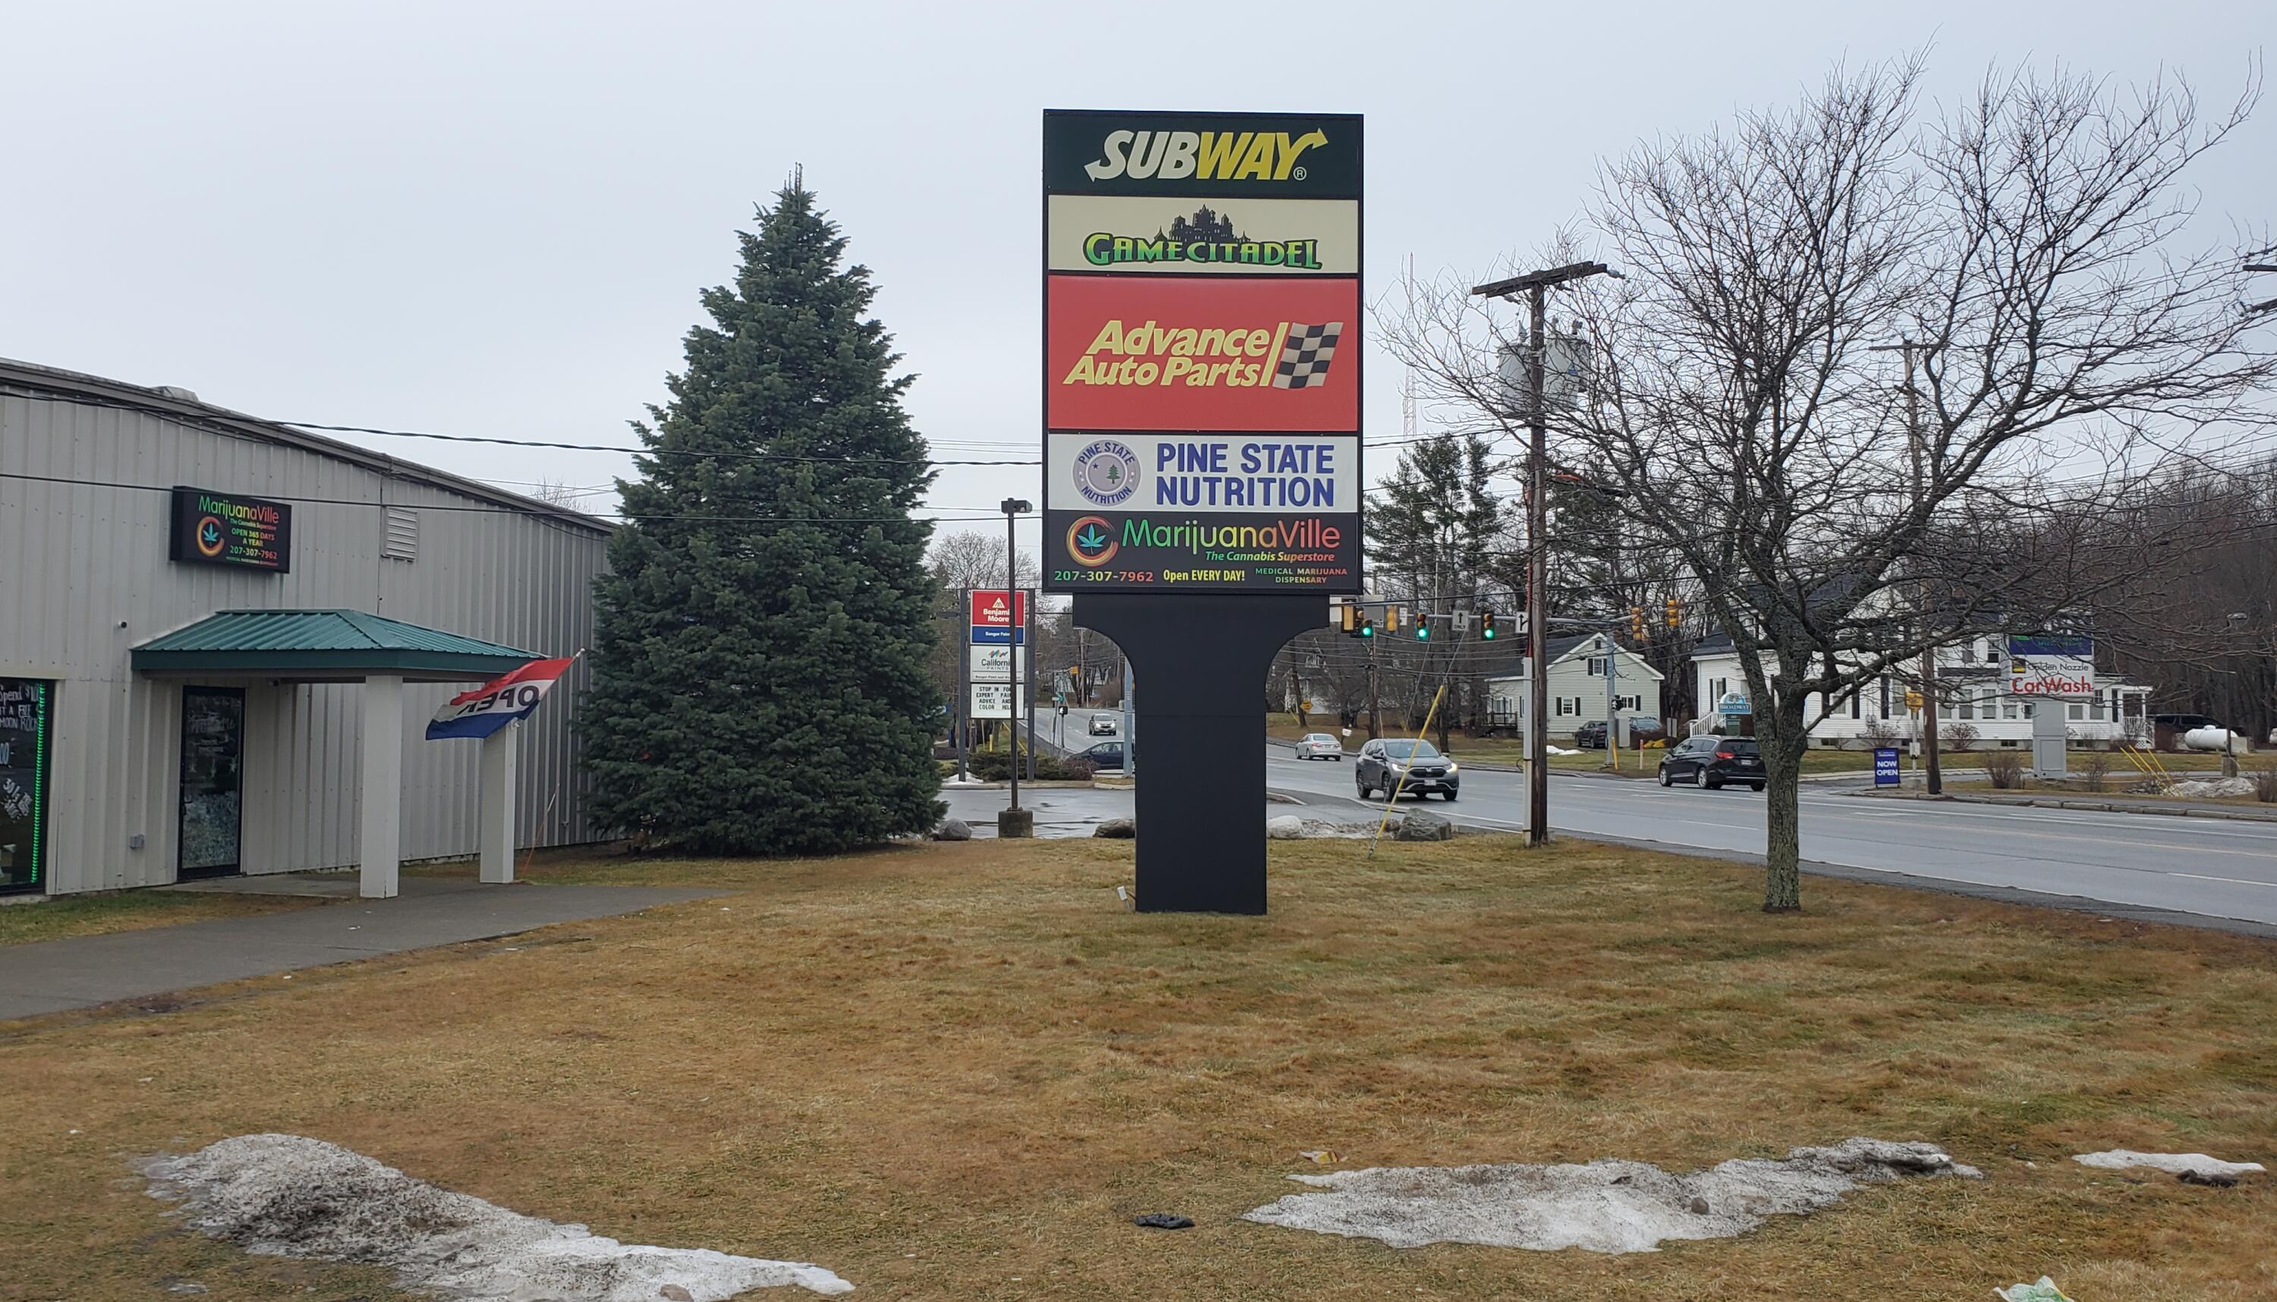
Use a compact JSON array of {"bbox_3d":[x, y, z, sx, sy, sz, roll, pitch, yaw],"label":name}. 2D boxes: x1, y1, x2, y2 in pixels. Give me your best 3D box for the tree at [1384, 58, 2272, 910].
[{"bbox_3d":[6.740,-1.656,16.715,8.400,8.350,7.800,0,-3,0],"label":"tree"}]

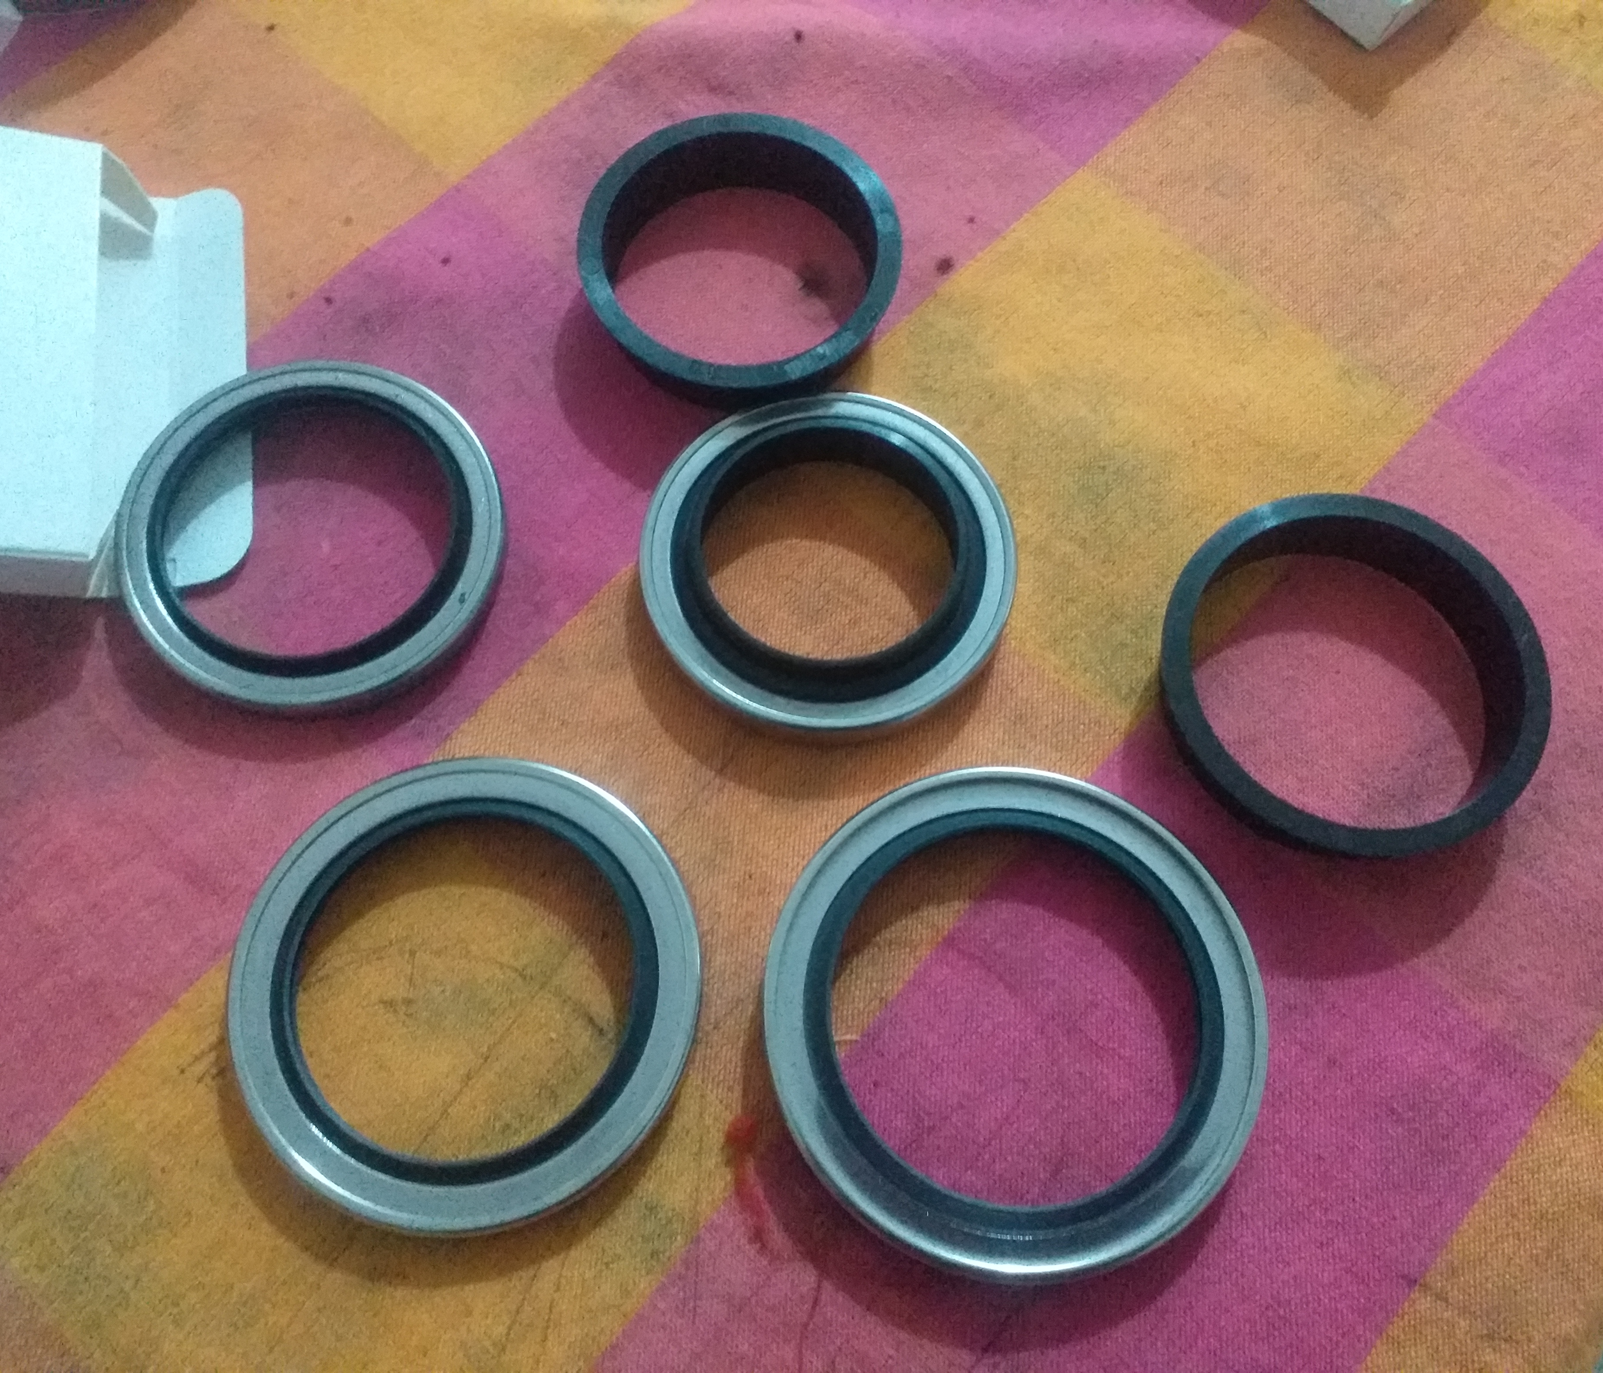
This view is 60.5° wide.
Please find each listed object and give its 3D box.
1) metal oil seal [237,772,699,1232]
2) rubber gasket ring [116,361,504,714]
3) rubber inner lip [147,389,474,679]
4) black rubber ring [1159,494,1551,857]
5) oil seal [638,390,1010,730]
[{"bbox_3d":[-0.057,0.051,0.236,0.077,0.011,0.077,0,70,-1],"label":"metal oil seal"},{"bbox_3d":[-0.092,-0.029,0.263,0.071,0.011,0.071,1,70,-4],"label":"rubber gasket ring"},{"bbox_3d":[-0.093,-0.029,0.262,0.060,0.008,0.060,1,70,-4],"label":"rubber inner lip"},{"bbox_3d":[0.100,-0.001,0.255,0.070,0.015,0.070,0,70,-1],"label":"black rubber ring"},{"bbox_3d":[0.005,-0.024,0.261,0.070,0.015,0.070,0,70,-1],"label":"oil seal"}]

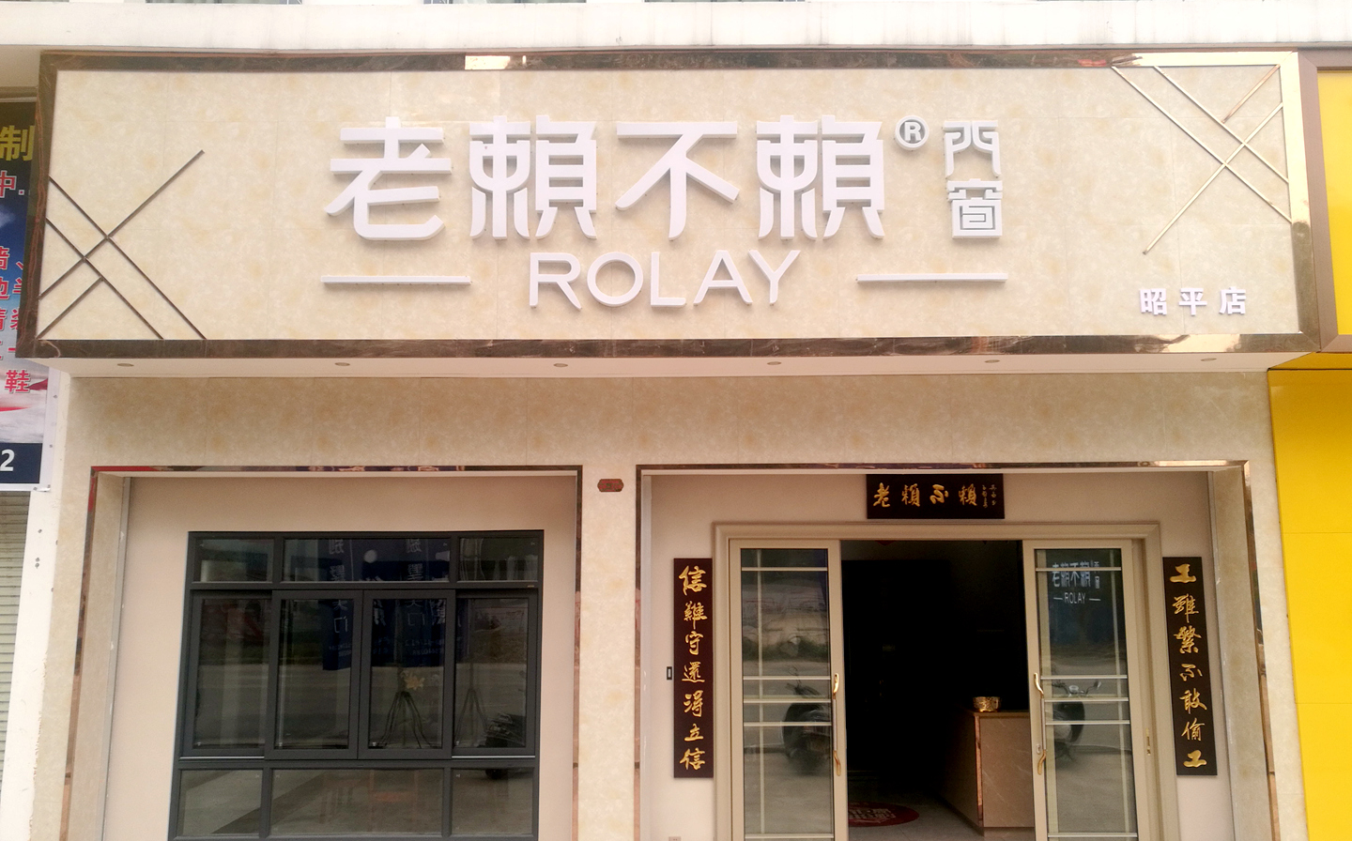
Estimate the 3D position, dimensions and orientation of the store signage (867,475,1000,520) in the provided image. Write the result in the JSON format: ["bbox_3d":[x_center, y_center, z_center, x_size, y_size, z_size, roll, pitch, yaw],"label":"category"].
[{"bbox_3d":[2.048,0.603,8.636,1.077,0.351,0.030,0,-9,0],"label":"store signage"}]

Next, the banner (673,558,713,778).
[{"bbox_3d":[0.137,1.903,8.445,0.297,1.652,0.030,0,-9,0],"label":"banner"}]

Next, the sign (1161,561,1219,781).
[{"bbox_3d":[3.959,1.886,8.437,0.303,1.644,0.030,0,-9,0],"label":"sign"}]

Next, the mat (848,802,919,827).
[{"bbox_3d":[1.683,3.722,10.378,1.210,0.010,1.210,0,-9,0],"label":"mat"}]

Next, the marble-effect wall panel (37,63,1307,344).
[{"bbox_3d":[-0.058,-1.551,7.736,8.751,1.969,0.100,0,-9,0],"label":"marble-effect wall panel"}]

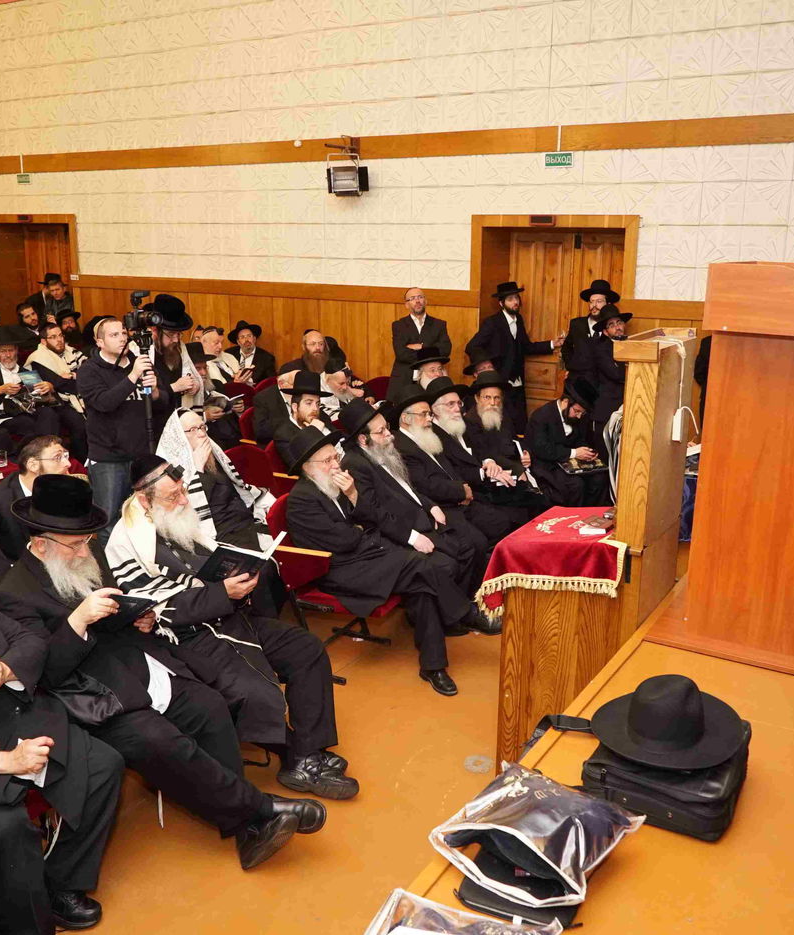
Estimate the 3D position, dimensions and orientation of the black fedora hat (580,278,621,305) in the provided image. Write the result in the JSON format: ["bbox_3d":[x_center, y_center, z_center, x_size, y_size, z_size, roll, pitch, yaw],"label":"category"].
[{"bbox_3d":[1.435,-1.250,6.620,0.300,0.140,0.350,4,10,25],"label":"black fedora hat"}]

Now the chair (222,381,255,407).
[{"bbox_3d":[-1.213,-0.321,8.181,0.600,0.900,0.550,9,16,30],"label":"chair"}]

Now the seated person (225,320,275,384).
[{"bbox_3d":[-1.446,-0.660,8.825,0.560,1.400,0.750,-7,16,-28],"label":"seated person"}]

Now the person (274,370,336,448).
[{"bbox_3d":[-0.442,0.043,6.178,0.780,1.320,0.570,13,18,41],"label":"person"}]

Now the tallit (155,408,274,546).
[{"bbox_3d":[-1.064,0.035,5.310,0.520,0.770,0.640,8,16,28],"label":"tallit"}]

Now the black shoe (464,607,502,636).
[{"bbox_3d":[0.572,0.877,5.293,0.300,0.110,0.110,5,15,17],"label":"black shoe"}]

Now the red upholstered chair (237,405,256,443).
[{"bbox_3d":[-0.922,-0.040,7.371,0.600,0.900,0.550,9,16,30],"label":"red upholstered chair"}]

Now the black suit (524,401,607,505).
[{"bbox_3d":[1.215,-0.011,6.694,0.720,0.960,0.560,11,17,36],"label":"black suit"}]

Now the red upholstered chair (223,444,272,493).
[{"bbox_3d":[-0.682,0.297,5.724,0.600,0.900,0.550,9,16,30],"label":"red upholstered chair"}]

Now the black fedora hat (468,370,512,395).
[{"bbox_3d":[0.650,-0.607,6.650,0.320,0.140,0.350,0,14,-2],"label":"black fedora hat"}]

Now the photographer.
[{"bbox_3d":[-1.584,-0.025,5.347,0.500,1.690,0.520,11,17,35],"label":"photographer"}]

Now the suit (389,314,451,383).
[{"bbox_3d":[0.173,-0.870,7.621,0.540,0.780,0.330,0,14,-4],"label":"suit"}]

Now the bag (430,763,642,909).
[{"bbox_3d":[0.334,0.851,2.212,0.390,0.145,0.380,9,16,30],"label":"bag"}]

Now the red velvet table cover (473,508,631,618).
[{"bbox_3d":[0.734,0.379,3.925,0.590,0.410,0.680,9,16,30],"label":"red velvet table cover"}]

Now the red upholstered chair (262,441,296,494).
[{"bbox_3d":[-0.497,0.209,6.244,0.600,0.900,0.550,9,16,31],"label":"red upholstered chair"}]

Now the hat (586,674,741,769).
[{"bbox_3d":[0.710,0.613,2.435,0.390,0.138,0.355,-5,18,-3],"label":"hat"}]

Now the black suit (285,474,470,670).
[{"bbox_3d":[-0.118,0.488,4.651,0.930,0.920,0.550,9,16,30],"label":"black suit"}]

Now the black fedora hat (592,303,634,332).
[{"bbox_3d":[1.485,-1.045,6.420,0.300,0.140,0.350,-20,8,-29],"label":"black fedora hat"}]

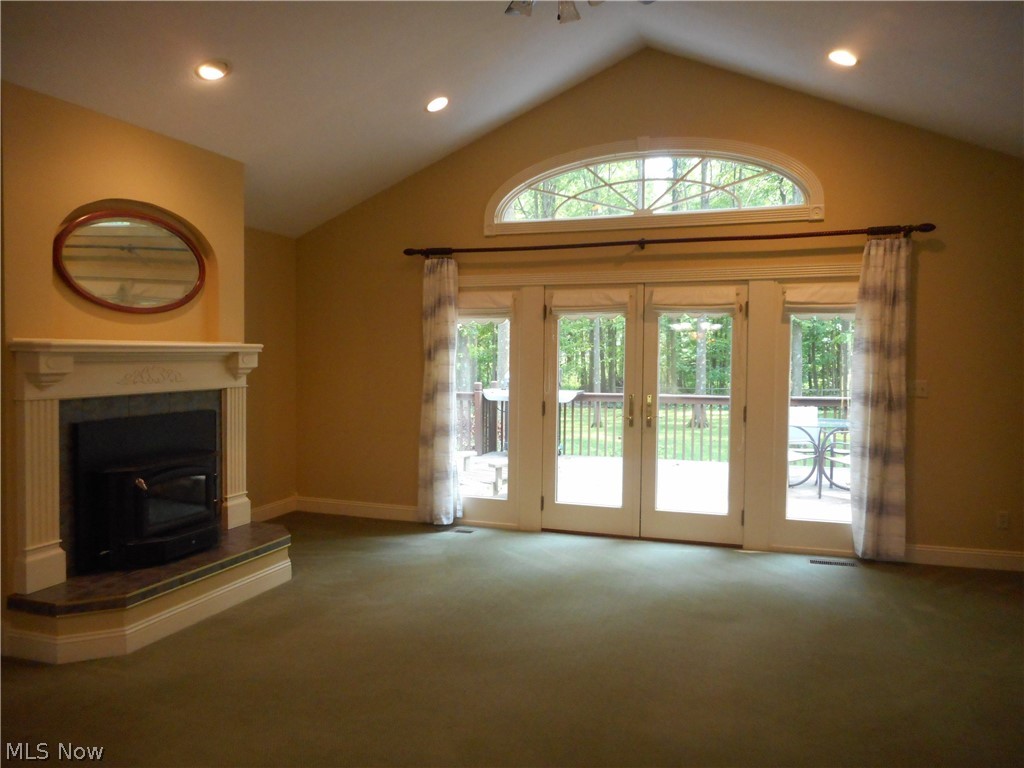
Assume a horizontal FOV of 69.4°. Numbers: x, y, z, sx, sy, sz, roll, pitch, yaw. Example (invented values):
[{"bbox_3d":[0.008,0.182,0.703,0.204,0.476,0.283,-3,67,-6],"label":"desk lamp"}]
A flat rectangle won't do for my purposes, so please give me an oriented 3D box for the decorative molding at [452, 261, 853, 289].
[{"bbox_3d":[1.011,-0.826,5.707,3.200,0.092,0.040,1,2,18],"label":"decorative molding"}]

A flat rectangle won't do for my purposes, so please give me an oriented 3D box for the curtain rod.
[{"bbox_3d":[0.980,-1.073,5.623,3.979,0.080,0.120,1,2,18],"label":"curtain rod"}]

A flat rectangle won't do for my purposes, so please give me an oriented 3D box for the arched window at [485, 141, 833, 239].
[{"bbox_3d":[1.014,-1.551,5.699,2.593,0.688,0.090,1,2,18],"label":"arched window"}]

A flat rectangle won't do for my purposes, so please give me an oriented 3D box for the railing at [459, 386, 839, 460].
[{"bbox_3d":[1.825,0.618,10.910,5.900,0.940,0.120,1,2,18],"label":"railing"}]

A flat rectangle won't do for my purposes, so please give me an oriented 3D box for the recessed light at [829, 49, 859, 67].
[{"bbox_3d":[2.013,-1.988,4.482,0.185,0.060,0.185,24,9,16],"label":"recessed light"}]

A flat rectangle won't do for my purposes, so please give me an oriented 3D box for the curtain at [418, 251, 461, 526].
[{"bbox_3d":[-0.608,0.068,6.194,0.365,2.232,0.130,1,2,18],"label":"curtain"}]

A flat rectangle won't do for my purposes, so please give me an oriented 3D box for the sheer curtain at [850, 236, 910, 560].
[{"bbox_3d":[2.556,0.120,5.144,0.370,2.246,0.130,1,2,18],"label":"sheer curtain"}]

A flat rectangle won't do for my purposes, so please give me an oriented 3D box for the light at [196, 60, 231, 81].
[{"bbox_3d":[-1.623,-1.708,4.007,0.190,0.060,0.190,-23,-5,18],"label":"light"}]

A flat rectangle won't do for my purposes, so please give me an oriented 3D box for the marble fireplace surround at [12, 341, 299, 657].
[{"bbox_3d":[-1.881,0.514,4.256,0.630,1.503,1.760,1,2,18],"label":"marble fireplace surround"}]

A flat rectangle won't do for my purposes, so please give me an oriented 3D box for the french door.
[{"bbox_3d":[1.008,0.218,5.789,1.578,2.006,0.070,1,2,18],"label":"french door"}]

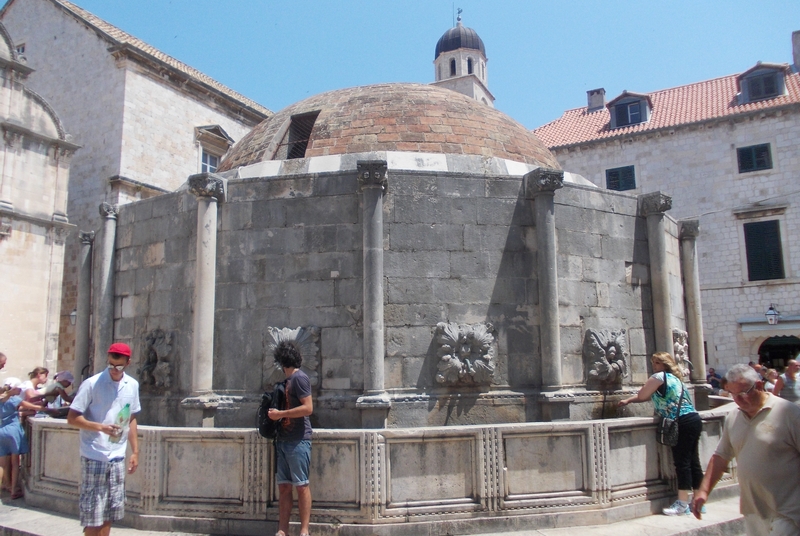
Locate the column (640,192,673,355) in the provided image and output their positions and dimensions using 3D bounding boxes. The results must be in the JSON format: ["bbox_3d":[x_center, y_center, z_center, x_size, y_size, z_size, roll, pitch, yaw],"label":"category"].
[{"bbox_3d":[3.296,0.290,8.181,0.320,2.445,0.330,8,-11,-43],"label":"column"}]

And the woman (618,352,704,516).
[{"bbox_3d":[2.783,1.709,6.874,0.780,1.650,0.520,-6,-10,36],"label":"woman"}]

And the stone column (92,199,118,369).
[{"bbox_3d":[-3.779,0.346,8.337,0.270,2.445,0.270,8,-11,-43],"label":"stone column"}]

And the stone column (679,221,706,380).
[{"bbox_3d":[4.418,0.514,9.763,0.310,2.445,0.300,-4,-9,24],"label":"stone column"}]

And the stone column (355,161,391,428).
[{"bbox_3d":[-0.274,0.284,6.783,0.330,2.804,0.340,0,-8,1],"label":"stone column"}]

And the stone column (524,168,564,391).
[{"bbox_3d":[1.648,0.147,7.144,0.320,2.445,0.340,3,-9,-21],"label":"stone column"}]

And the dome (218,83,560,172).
[{"bbox_3d":[-0.174,-2.122,12.189,6.630,2.069,6.630,0,-8,0],"label":"dome"}]

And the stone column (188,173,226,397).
[{"bbox_3d":[-2.181,0.177,7.228,0.320,2.445,0.330,-4,-9,24],"label":"stone column"}]

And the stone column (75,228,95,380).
[{"bbox_3d":[-4.826,0.589,9.967,0.270,2.445,0.270,3,-9,-21],"label":"stone column"}]

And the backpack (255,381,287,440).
[{"bbox_3d":[-1.128,1.251,5.680,0.230,0.470,0.300,2,-9,-15],"label":"backpack"}]

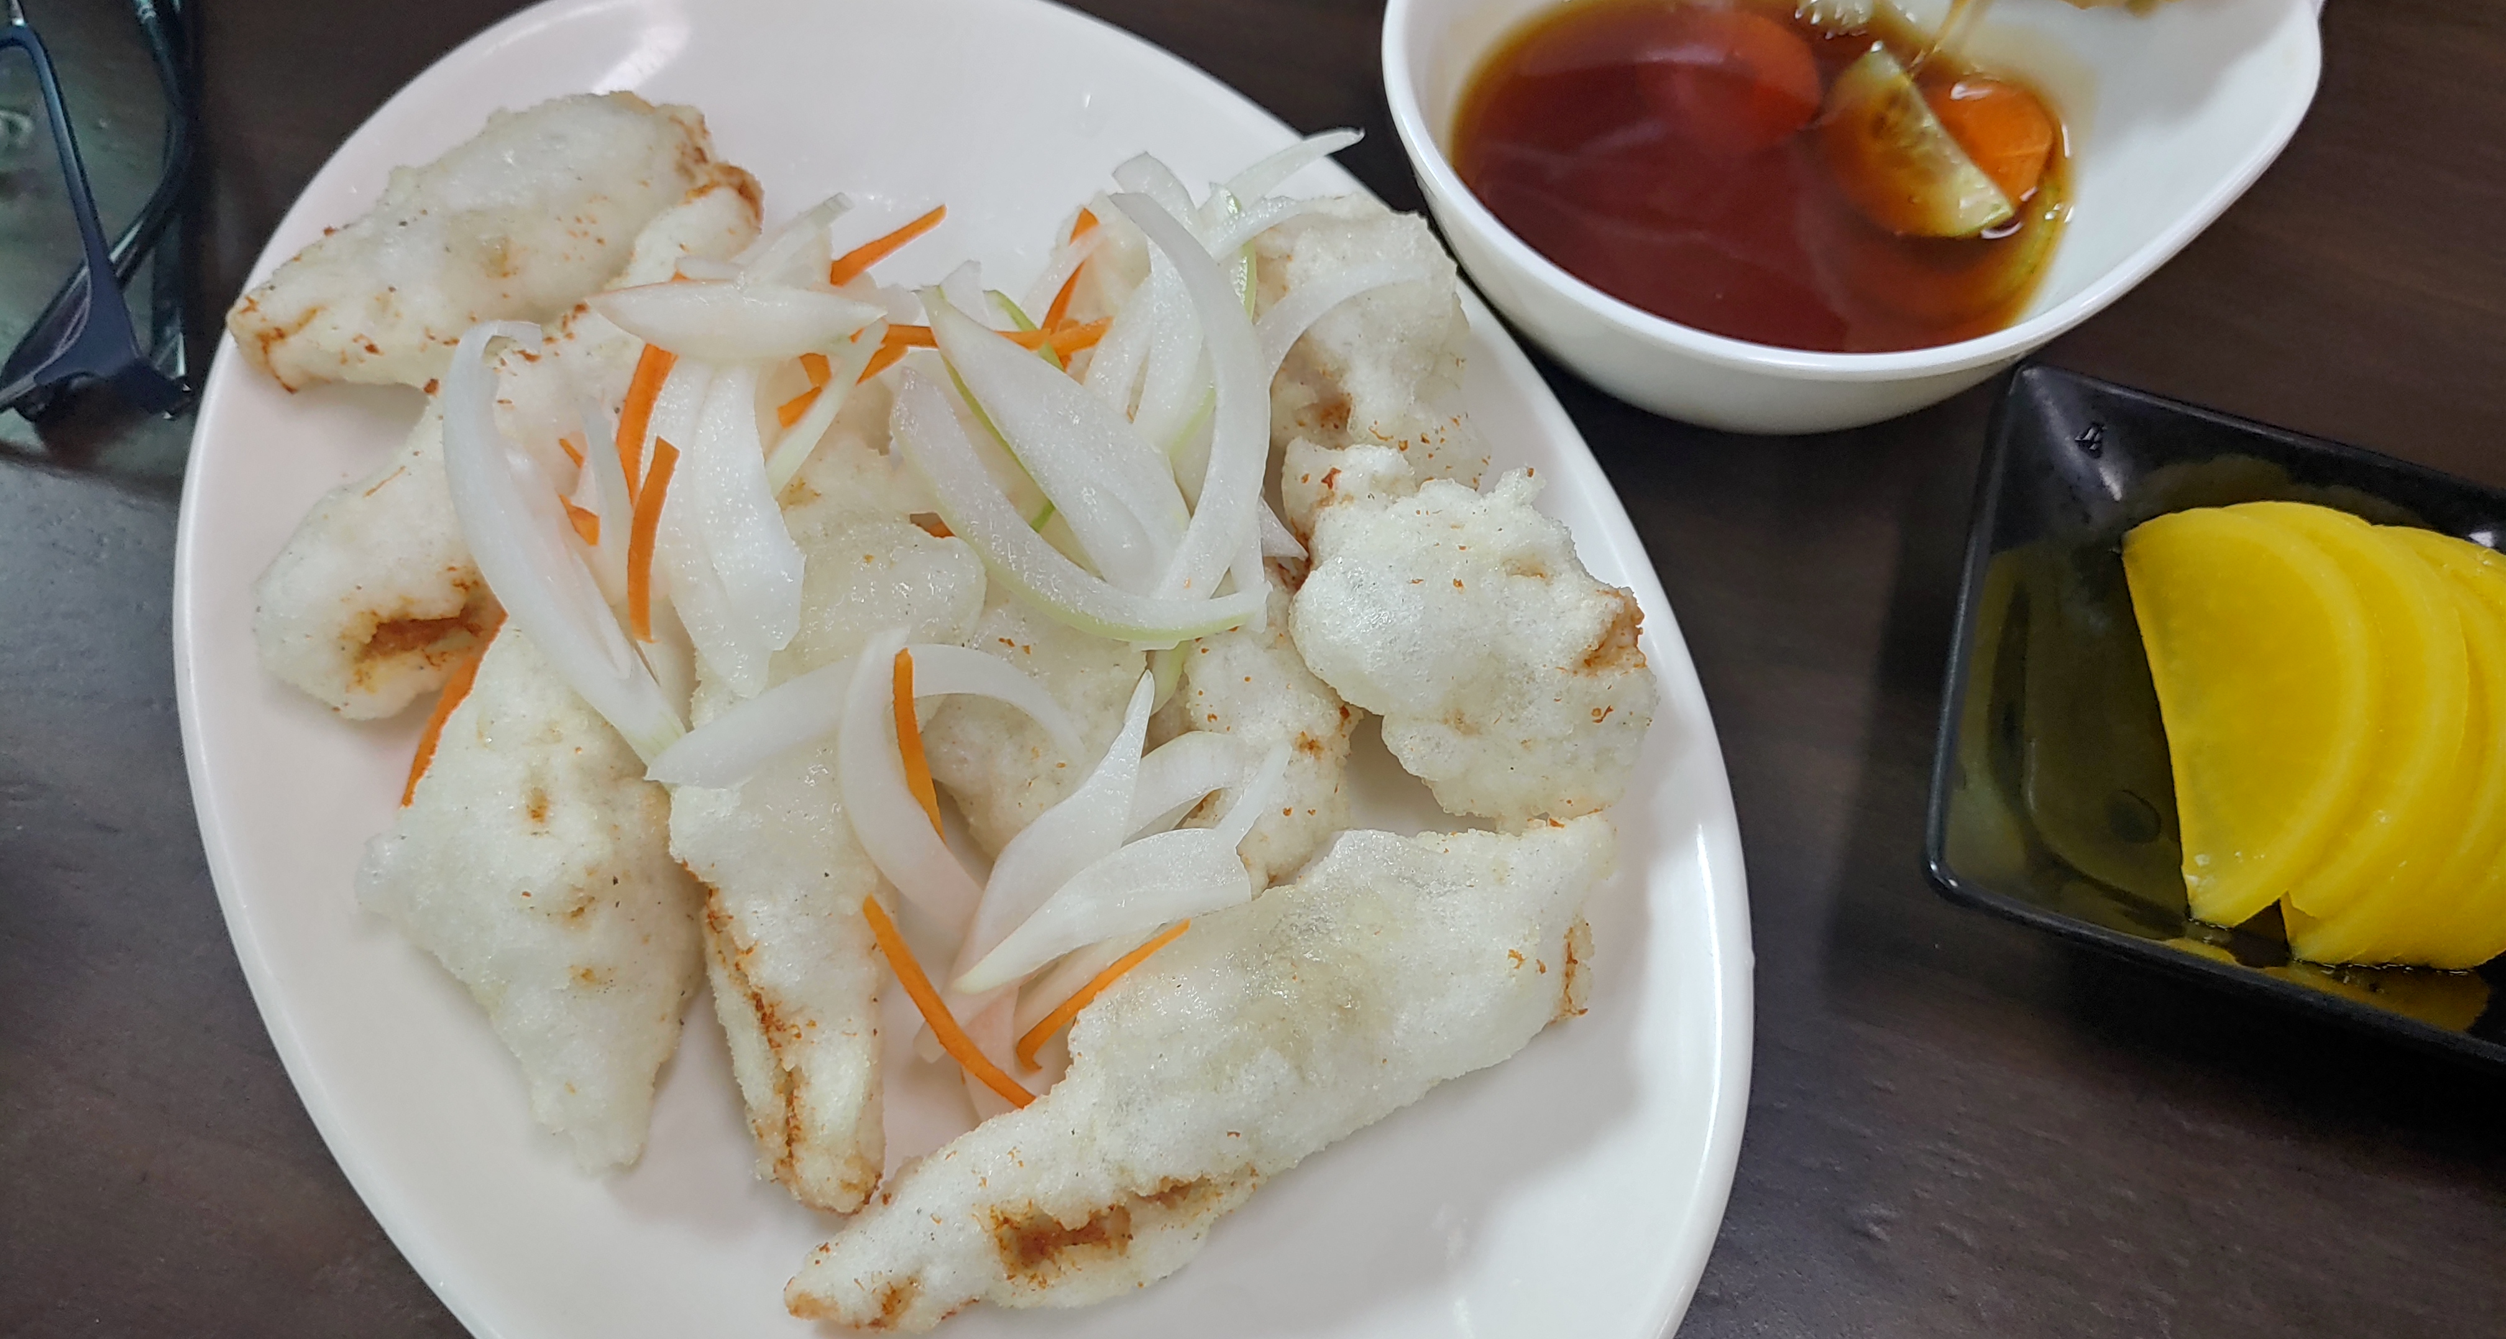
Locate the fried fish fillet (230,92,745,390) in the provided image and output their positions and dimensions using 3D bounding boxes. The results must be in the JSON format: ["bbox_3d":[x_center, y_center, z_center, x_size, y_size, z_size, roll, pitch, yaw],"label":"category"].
[{"bbox_3d":[-0.124,-0.067,0.307,0.083,0.026,0.040,-21,63,-13],"label":"fried fish fillet"}]

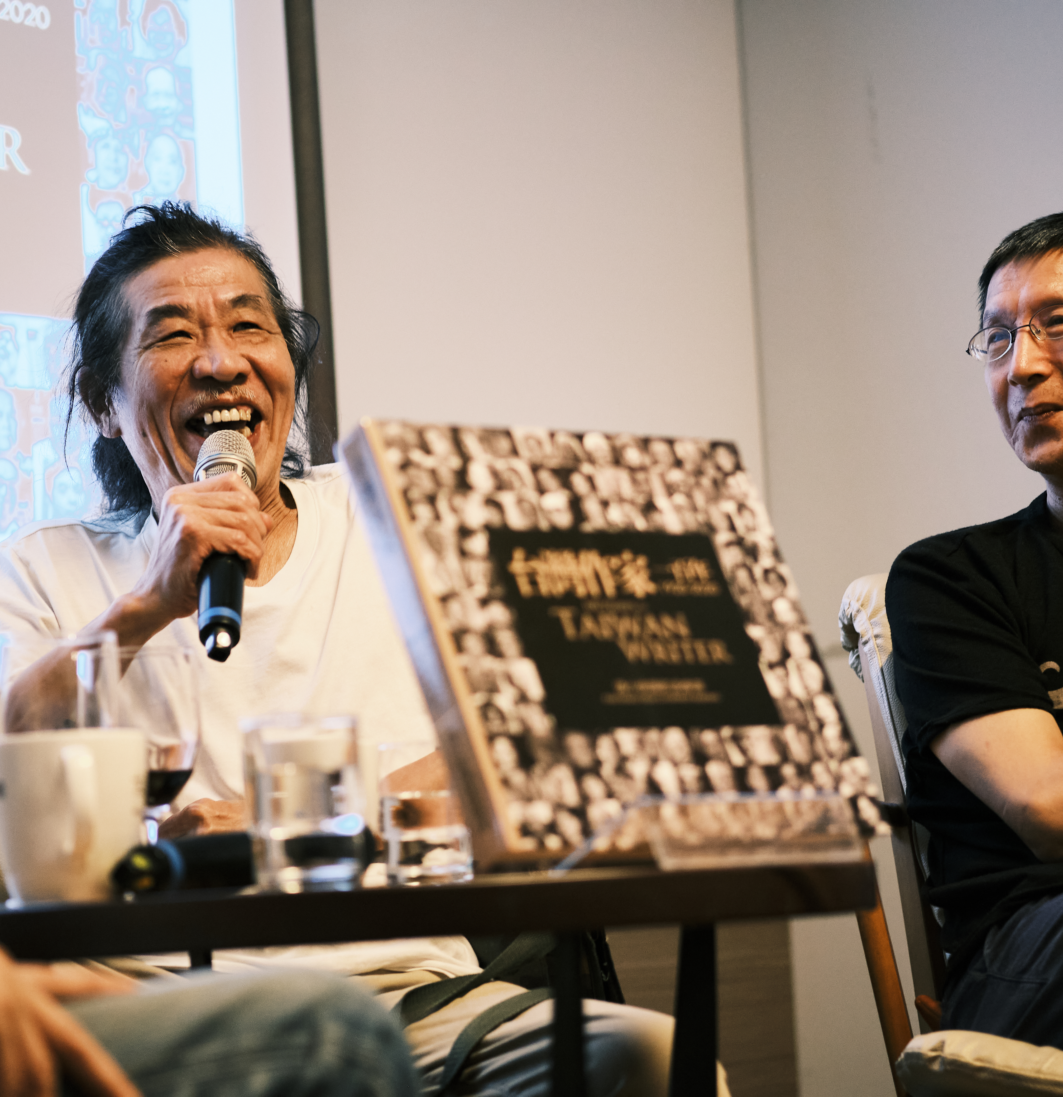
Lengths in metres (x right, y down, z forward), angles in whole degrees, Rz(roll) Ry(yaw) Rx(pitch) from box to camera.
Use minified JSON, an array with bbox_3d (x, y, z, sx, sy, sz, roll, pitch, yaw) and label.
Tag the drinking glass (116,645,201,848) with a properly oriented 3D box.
[{"bbox_3d":[-0.262,0.151,2.320,0.083,0.168,0.083,-4,-5,0],"label":"drinking glass"}]

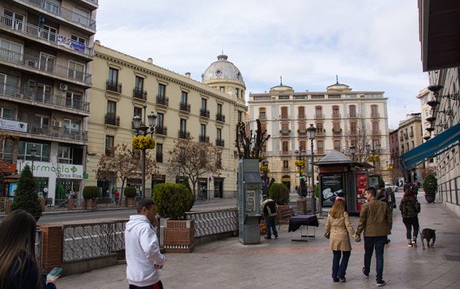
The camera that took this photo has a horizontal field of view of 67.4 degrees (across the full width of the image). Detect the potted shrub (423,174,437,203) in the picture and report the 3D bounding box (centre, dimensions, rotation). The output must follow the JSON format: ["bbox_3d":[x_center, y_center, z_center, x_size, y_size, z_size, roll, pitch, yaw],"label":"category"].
[{"bbox_3d":[15.898,3.506,27.500,1.120,2.380,1.120,1,-8,0],"label":"potted shrub"}]

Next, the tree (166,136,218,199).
[{"bbox_3d":[-4.727,3.088,43.500,6.400,7.800,6.200,1,-8,0],"label":"tree"}]

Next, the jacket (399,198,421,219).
[{"bbox_3d":[5.049,1.788,9.646,0.580,0.605,0.340,-4,-9,25],"label":"jacket"}]

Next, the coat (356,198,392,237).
[{"bbox_3d":[2.688,1.358,6.420,0.620,0.730,0.360,-3,-8,24],"label":"coat"}]

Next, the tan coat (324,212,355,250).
[{"bbox_3d":[2.161,1.702,6.750,0.570,0.770,0.360,-3,-8,22],"label":"tan coat"}]

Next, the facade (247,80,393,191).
[{"bbox_3d":[19.047,-0.867,78.431,28.650,23.260,14.000,0,-8,7],"label":"facade"}]

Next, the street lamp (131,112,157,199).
[{"bbox_3d":[-4.719,1.058,19.339,1.600,5.949,1.000,-7,-10,41],"label":"street lamp"}]

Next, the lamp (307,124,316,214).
[{"bbox_3d":[4.451,1.290,18.802,0.520,4.957,0.520,0,-8,0],"label":"lamp"}]

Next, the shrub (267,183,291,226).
[{"bbox_3d":[2.145,2.550,14.891,0.950,1.724,0.950,0,-8,0],"label":"shrub"}]

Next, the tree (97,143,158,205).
[{"bbox_3d":[-9.414,2.762,31.924,5.500,5.767,5.200,0,-8,0],"label":"tree"}]

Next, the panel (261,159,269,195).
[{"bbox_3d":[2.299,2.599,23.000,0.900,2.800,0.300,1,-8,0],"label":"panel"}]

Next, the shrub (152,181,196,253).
[{"bbox_3d":[-1.554,1.943,9.321,1.080,1.769,1.050,0,-8,0],"label":"shrub"}]

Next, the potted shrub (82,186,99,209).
[{"bbox_3d":[-11.107,4.206,27.483,1.150,1.870,1.150,-7,-10,41],"label":"potted shrub"}]

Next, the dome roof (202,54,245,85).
[{"bbox_3d":[-1.064,-12.279,56.500,6.700,5.300,6.700,1,-8,0],"label":"dome roof"}]

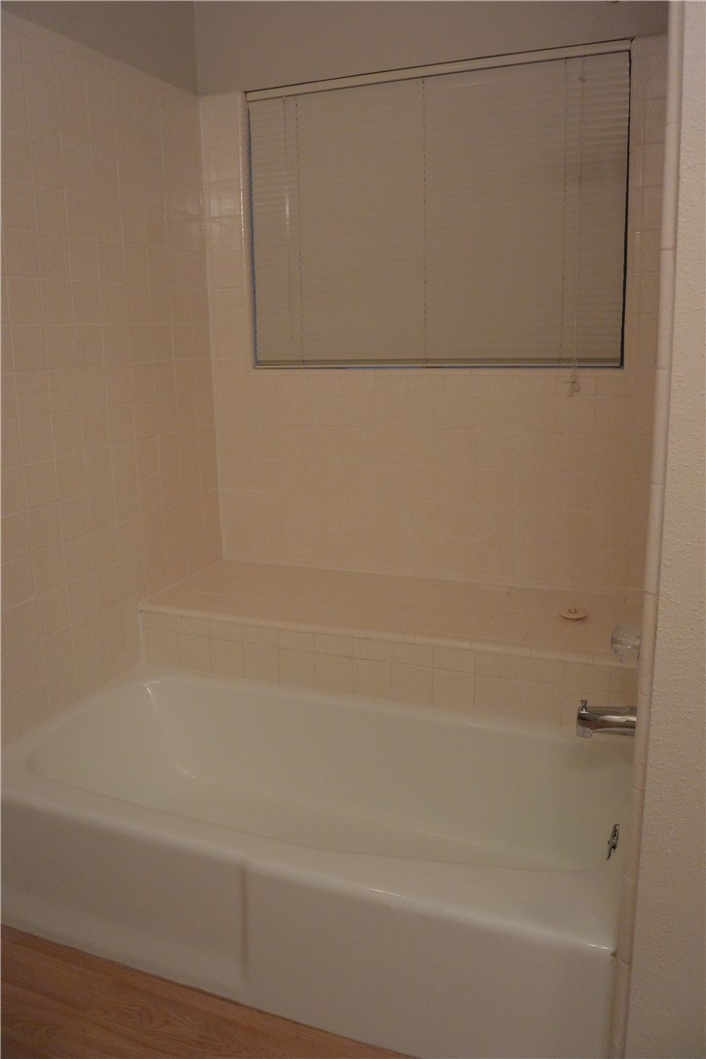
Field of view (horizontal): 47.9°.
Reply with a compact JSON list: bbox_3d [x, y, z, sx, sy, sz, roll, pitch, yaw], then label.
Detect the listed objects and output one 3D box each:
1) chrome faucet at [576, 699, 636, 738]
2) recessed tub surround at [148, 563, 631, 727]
[{"bbox_3d":[0.509,0.379,1.575,0.123,0.079,0.059,4,15,21],"label":"chrome faucet"},{"bbox_3d":[0.106,0.307,2.390,1.429,0.191,0.528,4,15,21],"label":"recessed tub surround"}]

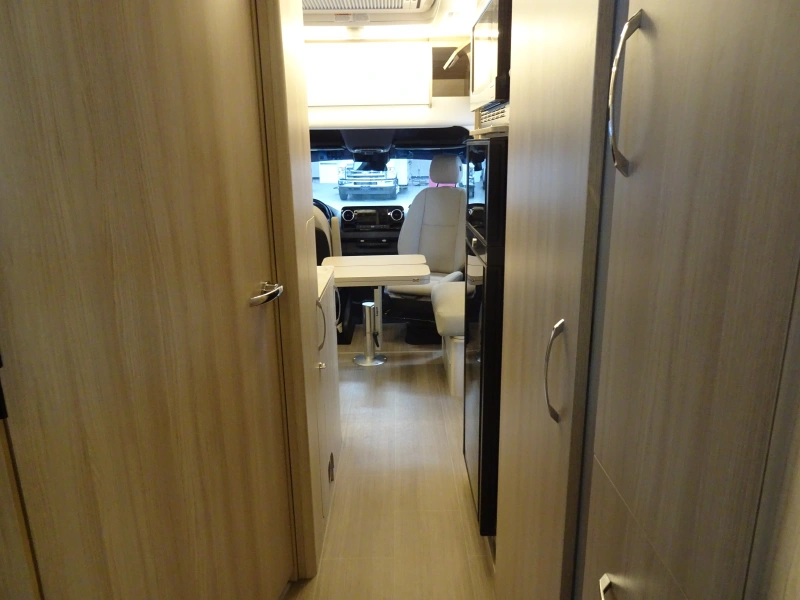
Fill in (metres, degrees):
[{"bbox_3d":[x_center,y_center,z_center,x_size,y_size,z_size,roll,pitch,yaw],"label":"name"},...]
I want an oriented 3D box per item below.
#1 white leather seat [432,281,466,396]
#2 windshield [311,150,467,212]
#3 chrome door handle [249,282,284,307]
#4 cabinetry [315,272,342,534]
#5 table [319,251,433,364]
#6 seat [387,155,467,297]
[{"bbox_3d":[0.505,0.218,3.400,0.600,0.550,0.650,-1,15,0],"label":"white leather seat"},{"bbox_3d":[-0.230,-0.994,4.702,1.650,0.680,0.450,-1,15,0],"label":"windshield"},{"bbox_3d":[-0.349,-0.014,1.465,0.060,0.040,0.140,5,16,22],"label":"chrome door handle"},{"bbox_3d":[-0.589,0.370,2.293,0.600,0.870,0.740,-1,15,0],"label":"cabinetry"},{"bbox_3d":[-0.156,0.133,3.486,0.660,0.690,0.630,-1,15,0],"label":"table"},{"bbox_3d":[0.249,-0.586,4.008,0.560,0.950,0.720,6,17,24],"label":"seat"}]

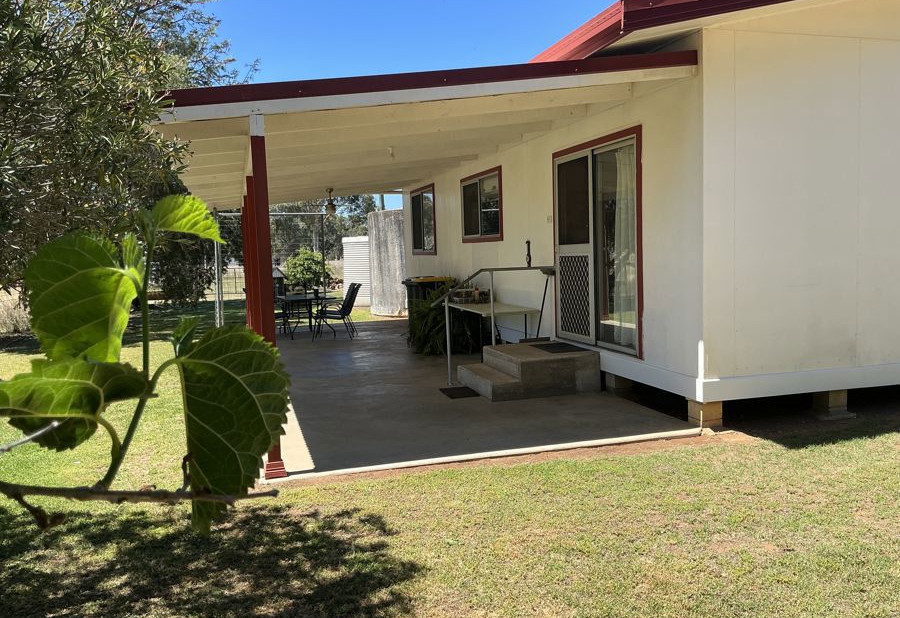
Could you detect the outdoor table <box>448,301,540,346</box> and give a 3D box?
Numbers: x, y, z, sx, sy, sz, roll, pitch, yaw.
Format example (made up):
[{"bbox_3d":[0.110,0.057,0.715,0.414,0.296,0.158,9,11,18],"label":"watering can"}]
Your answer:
[{"bbox_3d":[0.525,0.349,9.640,0.730,0.737,1.839,-3,5,-16],"label":"outdoor table"}]

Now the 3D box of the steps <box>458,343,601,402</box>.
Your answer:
[{"bbox_3d":[0.822,0.638,7.932,1.170,0.423,1.246,-3,5,-16],"label":"steps"}]

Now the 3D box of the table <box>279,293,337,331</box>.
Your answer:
[{"bbox_3d":[-2.588,0.151,13.319,0.912,0.722,1.626,-3,5,-16],"label":"table"}]

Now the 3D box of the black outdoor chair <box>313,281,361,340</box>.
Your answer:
[{"bbox_3d":[-2.028,0.051,12.893,0.813,0.958,0.578,-3,5,-11],"label":"black outdoor chair"}]

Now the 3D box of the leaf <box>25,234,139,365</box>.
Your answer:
[{"bbox_3d":[-0.330,-0.008,0.650,0.095,0.112,0.050,-3,5,-14],"label":"leaf"}]

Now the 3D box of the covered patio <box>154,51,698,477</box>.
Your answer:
[{"bbox_3d":[-1.410,-0.766,10.434,3.998,3.040,11.020,-3,5,-16],"label":"covered patio"}]

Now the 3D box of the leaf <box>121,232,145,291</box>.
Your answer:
[{"bbox_3d":[-0.284,-0.042,0.650,0.021,0.050,0.024,-3,5,-14],"label":"leaf"}]

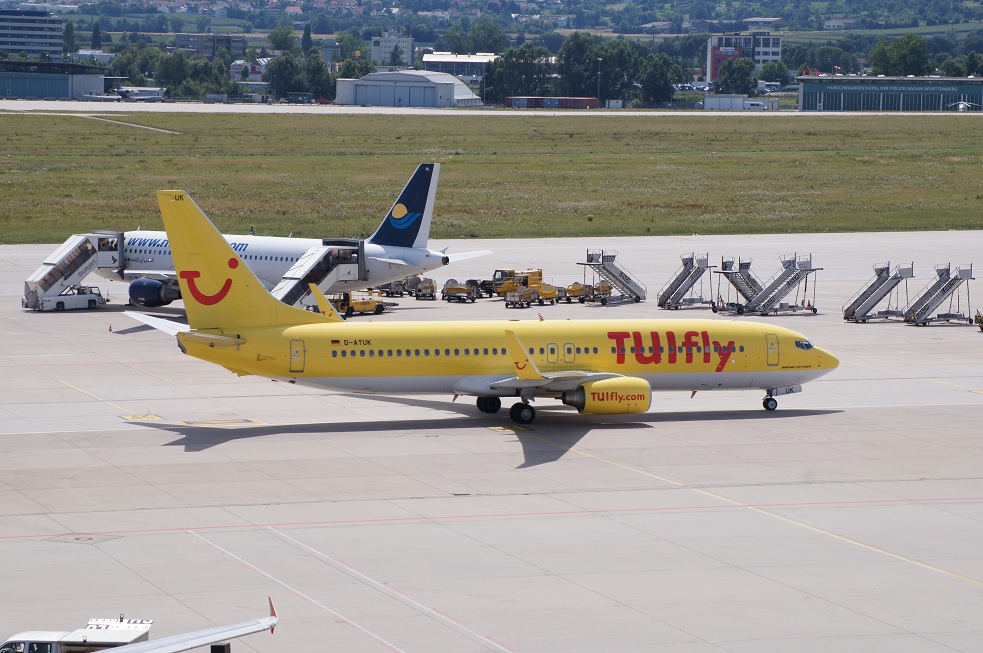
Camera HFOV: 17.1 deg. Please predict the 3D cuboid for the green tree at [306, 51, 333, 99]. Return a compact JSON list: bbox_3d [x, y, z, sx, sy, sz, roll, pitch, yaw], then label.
[{"bbox_3d":[-53.080,-77.305,1010.000,8.020,15.740,8.000,1,5,0],"label":"green tree"}]

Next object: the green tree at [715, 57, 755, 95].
[{"bbox_3d":[72.020,-74.100,970.000,11.900,12.300,11.900,0,5,0],"label":"green tree"}]

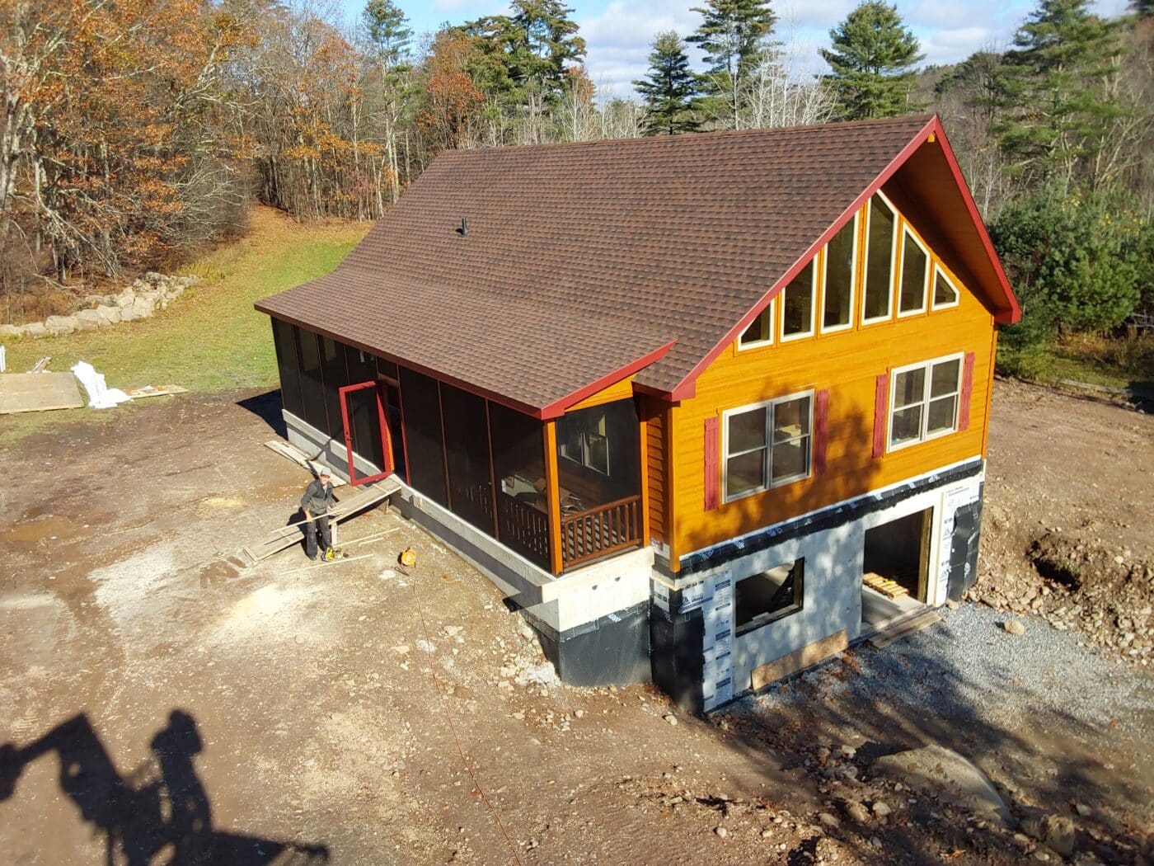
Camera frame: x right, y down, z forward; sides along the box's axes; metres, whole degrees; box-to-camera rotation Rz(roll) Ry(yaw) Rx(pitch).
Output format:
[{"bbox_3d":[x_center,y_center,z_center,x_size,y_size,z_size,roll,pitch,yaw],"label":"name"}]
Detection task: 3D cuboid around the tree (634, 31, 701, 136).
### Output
[{"bbox_3d":[5.560,-16.850,55.221,4.700,12.799,4.700,-3,16,0],"label":"tree"}]

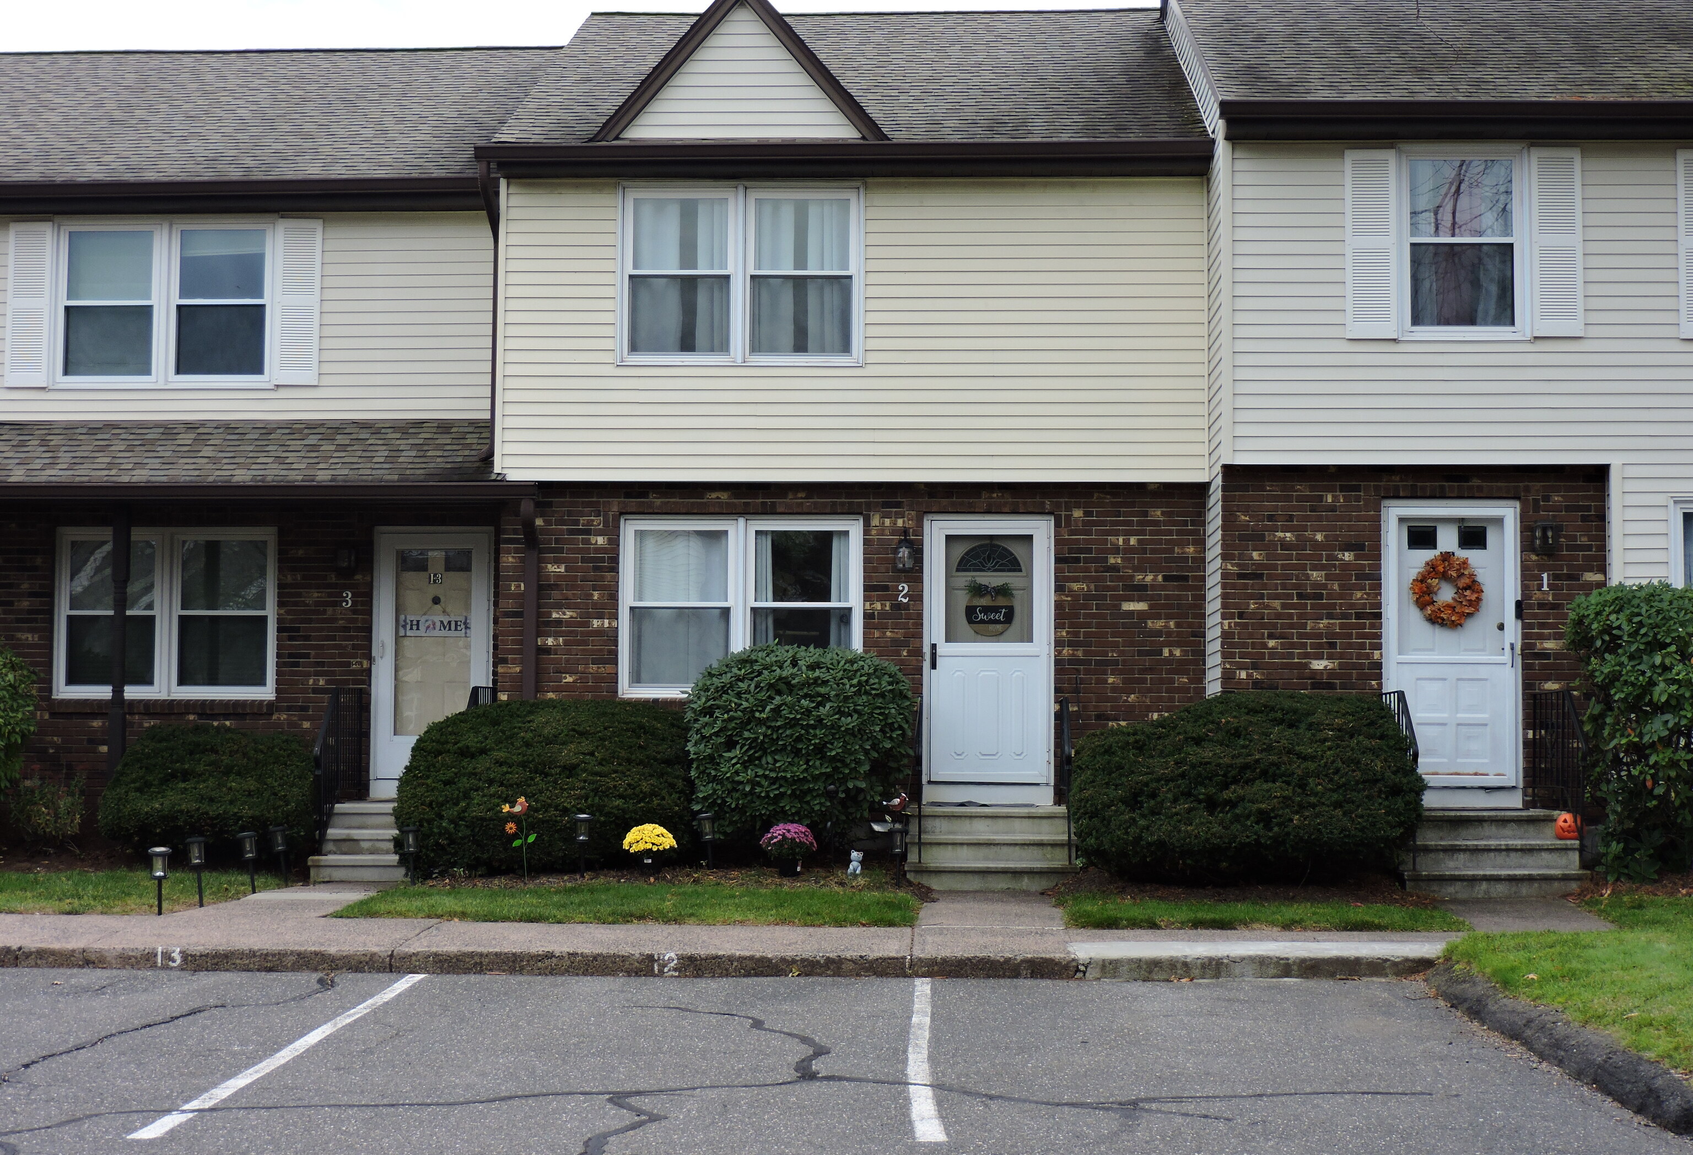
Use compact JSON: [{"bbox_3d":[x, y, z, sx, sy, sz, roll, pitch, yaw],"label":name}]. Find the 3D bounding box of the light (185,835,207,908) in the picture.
[{"bbox_3d":[-4.231,1.928,17.608,0.138,0.473,0.138,-5,-4,1],"label":"light"}]

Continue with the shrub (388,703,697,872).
[{"bbox_3d":[-2.191,1.488,19.500,2.150,1.250,1.650,0,-4,2],"label":"shrub"}]

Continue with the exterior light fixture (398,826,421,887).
[{"bbox_3d":[-3.111,1.986,19.200,0.140,0.430,0.140,0,-4,2],"label":"exterior light fixture"}]

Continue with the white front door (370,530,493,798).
[{"bbox_3d":[-3.399,0.705,22.050,0.980,2.160,0.100,0,-4,2],"label":"white front door"}]

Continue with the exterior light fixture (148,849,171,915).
[{"bbox_3d":[-4.258,1.887,16.708,0.142,0.430,0.142,0,-4,2],"label":"exterior light fixture"}]

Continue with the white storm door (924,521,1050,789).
[{"bbox_3d":[1.092,0.642,20.655,1.000,2.210,0.100,0,-4,2],"label":"white storm door"}]

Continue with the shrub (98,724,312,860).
[{"bbox_3d":[-4.797,1.609,20.136,1.600,1.020,1.350,0,-4,2],"label":"shrub"}]

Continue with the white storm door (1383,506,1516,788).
[{"bbox_3d":[4.342,0.555,19.300,0.970,2.160,0.100,0,-4,2],"label":"white storm door"}]

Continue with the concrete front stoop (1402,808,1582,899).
[{"bbox_3d":[4.330,1.901,18.594,1.240,0.560,1.500,0,-4,2],"label":"concrete front stoop"}]

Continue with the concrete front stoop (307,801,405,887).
[{"bbox_3d":[-3.408,2.037,21.100,1.220,0.600,1.680,0,-4,2],"label":"concrete front stoop"}]

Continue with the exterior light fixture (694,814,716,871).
[{"bbox_3d":[-0.962,1.845,18.818,0.135,0.400,0.135,-5,-4,1],"label":"exterior light fixture"}]

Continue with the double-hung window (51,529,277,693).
[{"bbox_3d":[-5.612,0.289,22.151,1.830,1.400,0.110,0,-4,2],"label":"double-hung window"}]

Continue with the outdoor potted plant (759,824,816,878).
[{"bbox_3d":[-0.406,1.897,18.814,0.400,0.386,0.400,0,-4,2],"label":"outdoor potted plant"}]

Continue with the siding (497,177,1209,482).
[{"bbox_3d":[0.048,-1.888,20.580,5.430,2.330,0.150,0,-4,2],"label":"siding"}]

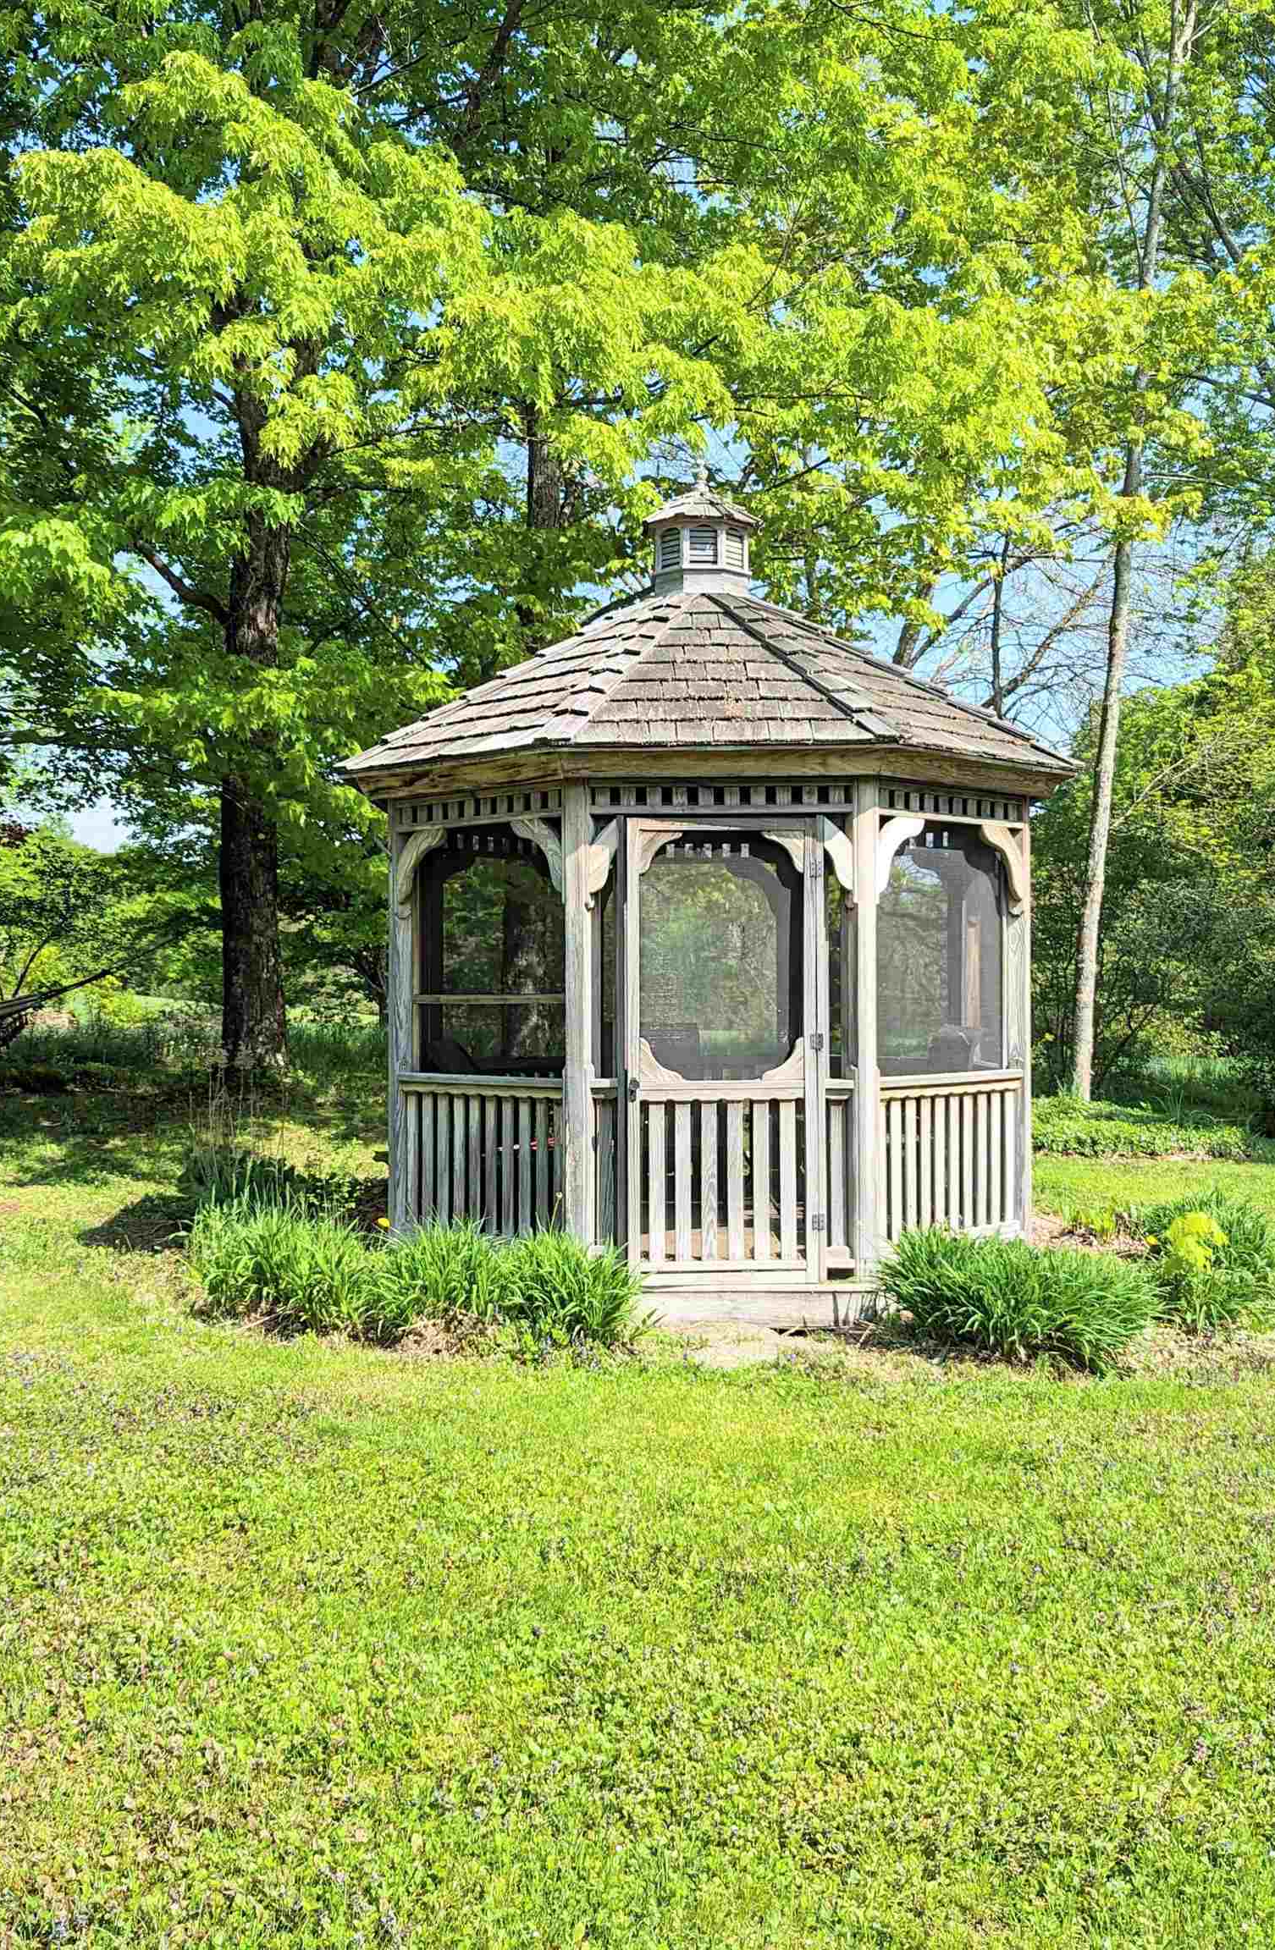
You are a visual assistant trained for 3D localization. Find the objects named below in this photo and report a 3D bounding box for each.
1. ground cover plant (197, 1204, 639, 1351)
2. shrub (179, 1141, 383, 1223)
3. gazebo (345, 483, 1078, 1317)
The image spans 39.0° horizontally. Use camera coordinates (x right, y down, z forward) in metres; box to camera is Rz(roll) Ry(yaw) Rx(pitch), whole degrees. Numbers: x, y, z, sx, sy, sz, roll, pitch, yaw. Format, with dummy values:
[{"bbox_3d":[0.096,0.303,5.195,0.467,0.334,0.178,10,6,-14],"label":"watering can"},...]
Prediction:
[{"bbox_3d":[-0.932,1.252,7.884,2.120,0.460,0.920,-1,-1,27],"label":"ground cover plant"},{"bbox_3d":[-1.960,1.213,9.884,1.100,0.600,0.950,0,-1,-1],"label":"shrub"},{"bbox_3d":[0.341,-0.528,9.127,3.440,4.041,3.440,0,-1,-1],"label":"gazebo"}]

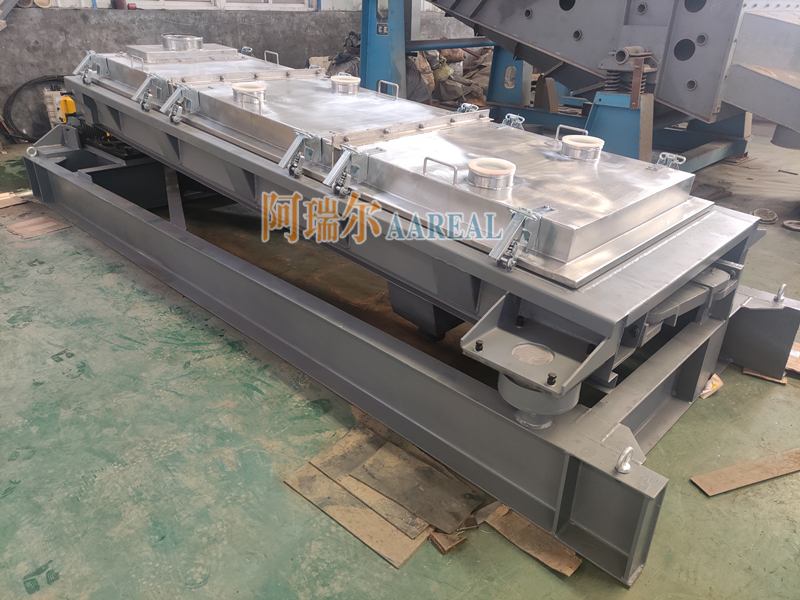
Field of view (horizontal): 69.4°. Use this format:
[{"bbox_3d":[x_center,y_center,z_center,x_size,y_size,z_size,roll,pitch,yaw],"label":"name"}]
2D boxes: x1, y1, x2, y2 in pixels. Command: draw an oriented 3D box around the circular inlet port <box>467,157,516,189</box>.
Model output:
[{"bbox_3d":[0.303,-0.418,1.912,0.156,0.060,0.156,3,30,-2],"label":"circular inlet port"}]

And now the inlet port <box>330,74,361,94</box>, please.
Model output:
[{"bbox_3d":[-0.287,-1.147,3.089,0.157,0.064,0.157,3,30,-2],"label":"inlet port"}]

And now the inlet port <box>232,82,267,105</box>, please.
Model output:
[{"bbox_3d":[-0.715,-0.988,2.752,0.155,0.064,0.155,3,30,-2],"label":"inlet port"}]

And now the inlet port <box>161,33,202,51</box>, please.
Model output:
[{"bbox_3d":[-1.393,-1.655,3.710,0.243,0.072,0.243,3,30,-2],"label":"inlet port"}]

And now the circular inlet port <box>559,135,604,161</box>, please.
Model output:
[{"bbox_3d":[0.725,-0.606,2.296,0.160,0.059,0.160,3,30,-2],"label":"circular inlet port"}]

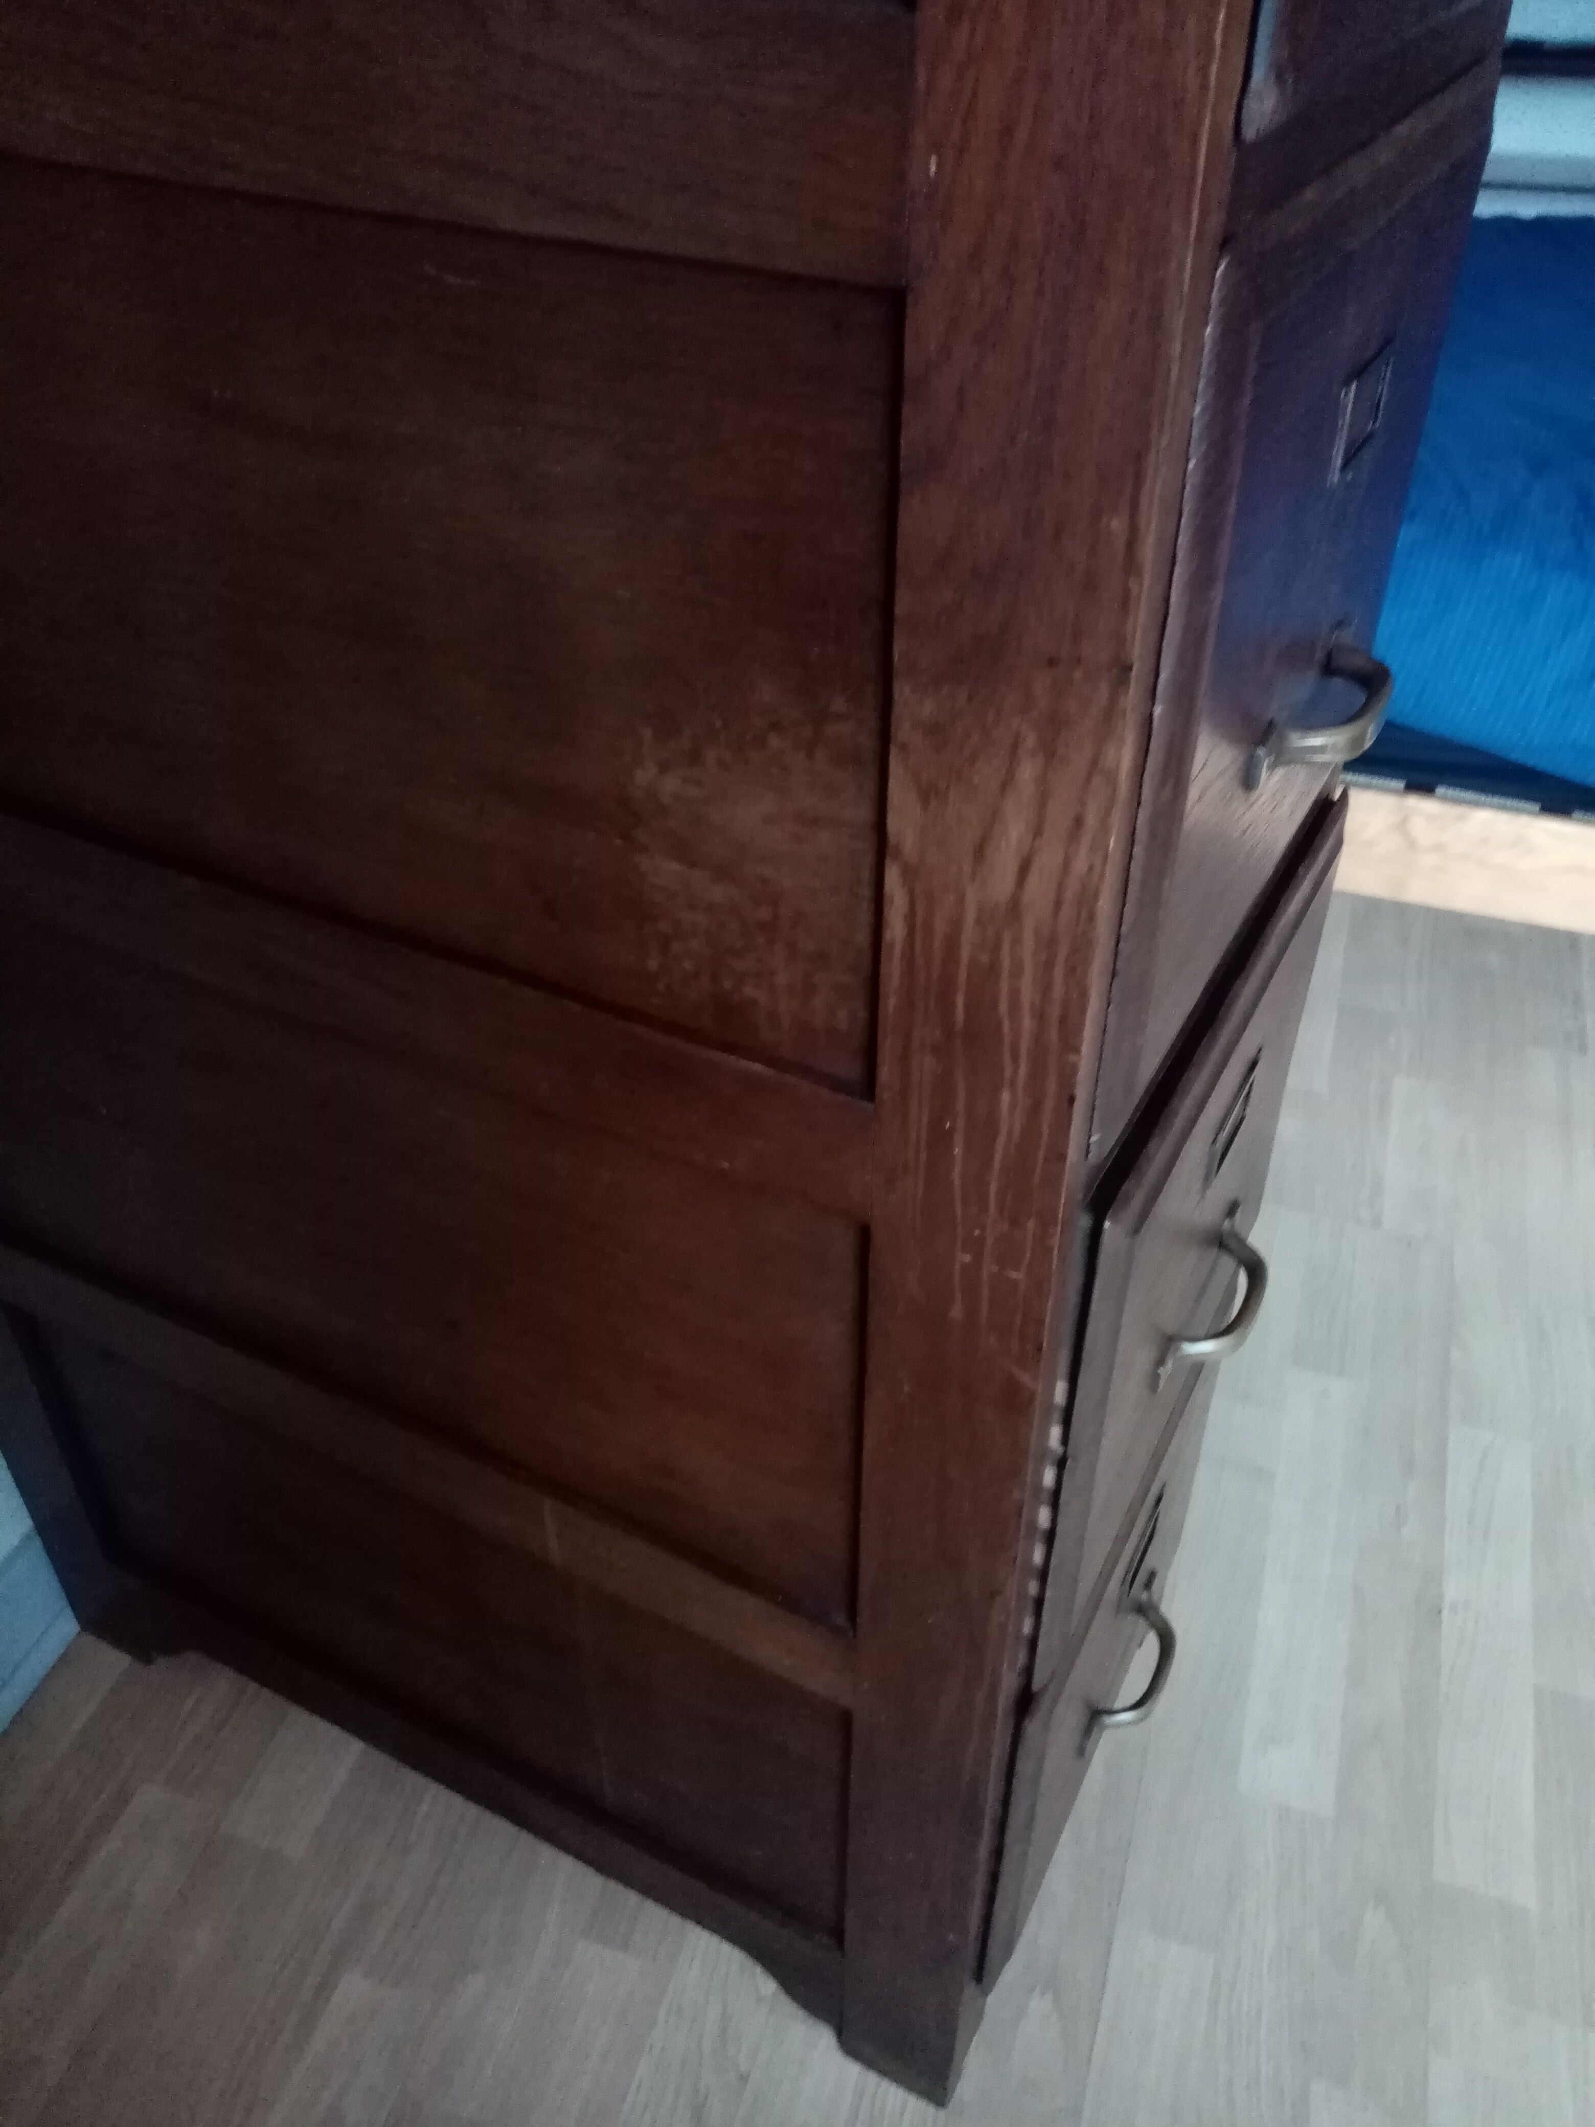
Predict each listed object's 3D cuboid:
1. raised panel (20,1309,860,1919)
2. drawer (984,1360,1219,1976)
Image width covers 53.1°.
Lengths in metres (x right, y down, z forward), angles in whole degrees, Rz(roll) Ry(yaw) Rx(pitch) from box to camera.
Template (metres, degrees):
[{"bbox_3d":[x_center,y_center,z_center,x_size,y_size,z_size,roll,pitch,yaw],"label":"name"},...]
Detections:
[{"bbox_3d":[-0.213,0.310,0.923,0.549,0.239,0.023,18,42,21],"label":"raised panel"},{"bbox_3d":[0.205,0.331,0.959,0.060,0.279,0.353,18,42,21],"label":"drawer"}]

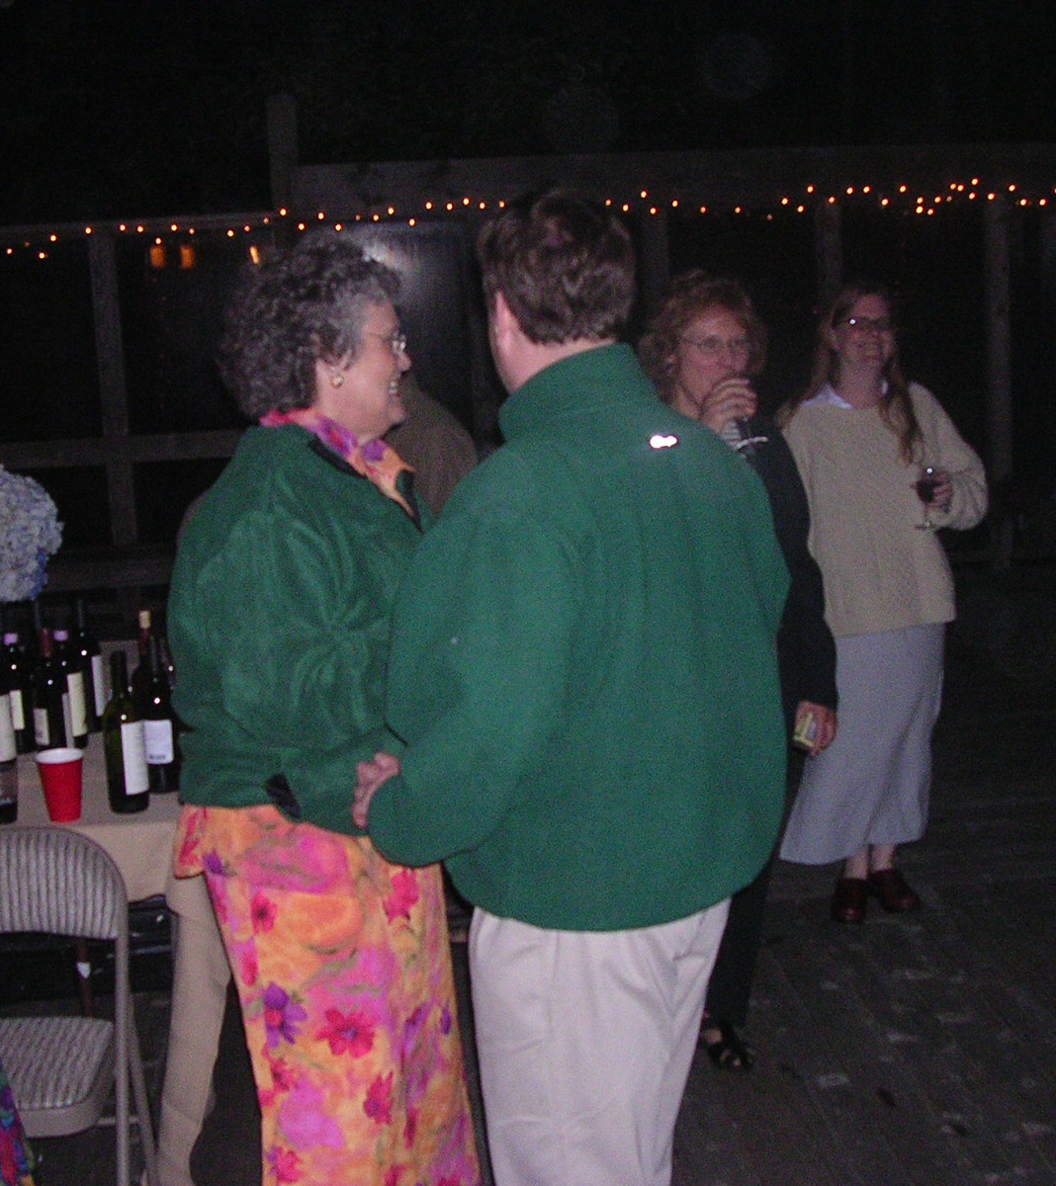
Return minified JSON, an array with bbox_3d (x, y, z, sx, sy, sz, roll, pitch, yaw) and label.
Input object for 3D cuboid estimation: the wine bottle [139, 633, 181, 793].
[{"bbox_3d":[-0.724,0.232,3.402,0.077,0.306,0.077,-3,7,0],"label":"wine bottle"}]

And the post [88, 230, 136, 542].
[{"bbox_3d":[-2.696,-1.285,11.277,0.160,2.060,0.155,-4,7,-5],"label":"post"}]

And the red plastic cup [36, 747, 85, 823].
[{"bbox_3d":[-0.865,0.360,3.223,0.093,0.118,0.093,-3,7,0],"label":"red plastic cup"}]

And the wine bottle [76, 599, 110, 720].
[{"bbox_3d":[-1.028,0.165,4.082,0.075,0.306,0.075,-3,7,0],"label":"wine bottle"}]

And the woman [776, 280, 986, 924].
[{"bbox_3d":[0.957,0.021,4.707,0.560,1.700,0.370,-3,7,-1],"label":"woman"}]

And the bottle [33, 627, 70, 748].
[{"bbox_3d":[-1.045,0.219,3.803,0.075,0.292,0.075,-3,7,0],"label":"bottle"}]

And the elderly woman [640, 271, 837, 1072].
[{"bbox_3d":[0.436,0.171,3.744,0.520,1.690,0.360,-4,7,-9],"label":"elderly woman"}]

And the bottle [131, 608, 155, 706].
[{"bbox_3d":[-0.792,0.207,3.646,0.075,0.330,0.075,-3,7,0],"label":"bottle"}]

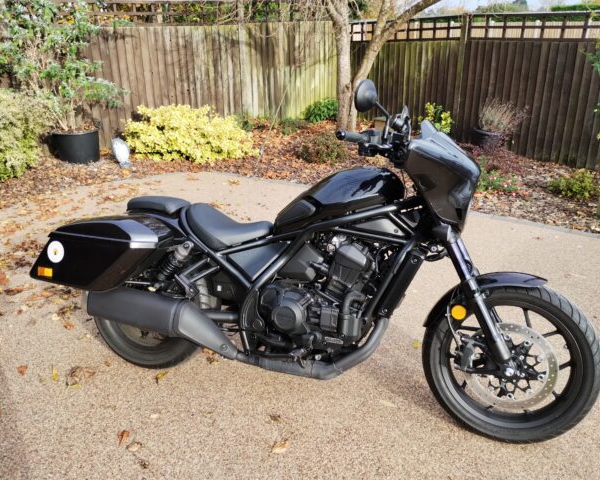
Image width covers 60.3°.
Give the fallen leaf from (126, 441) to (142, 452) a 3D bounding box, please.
[{"bbox_3d":[-0.625,0.775,1.939,0.065,0.012,0.042,-14,26,-31],"label":"fallen leaf"}]

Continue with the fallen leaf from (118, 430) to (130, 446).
[{"bbox_3d":[-0.676,0.760,1.977,0.042,0.012,0.085,0,22,1],"label":"fallen leaf"}]

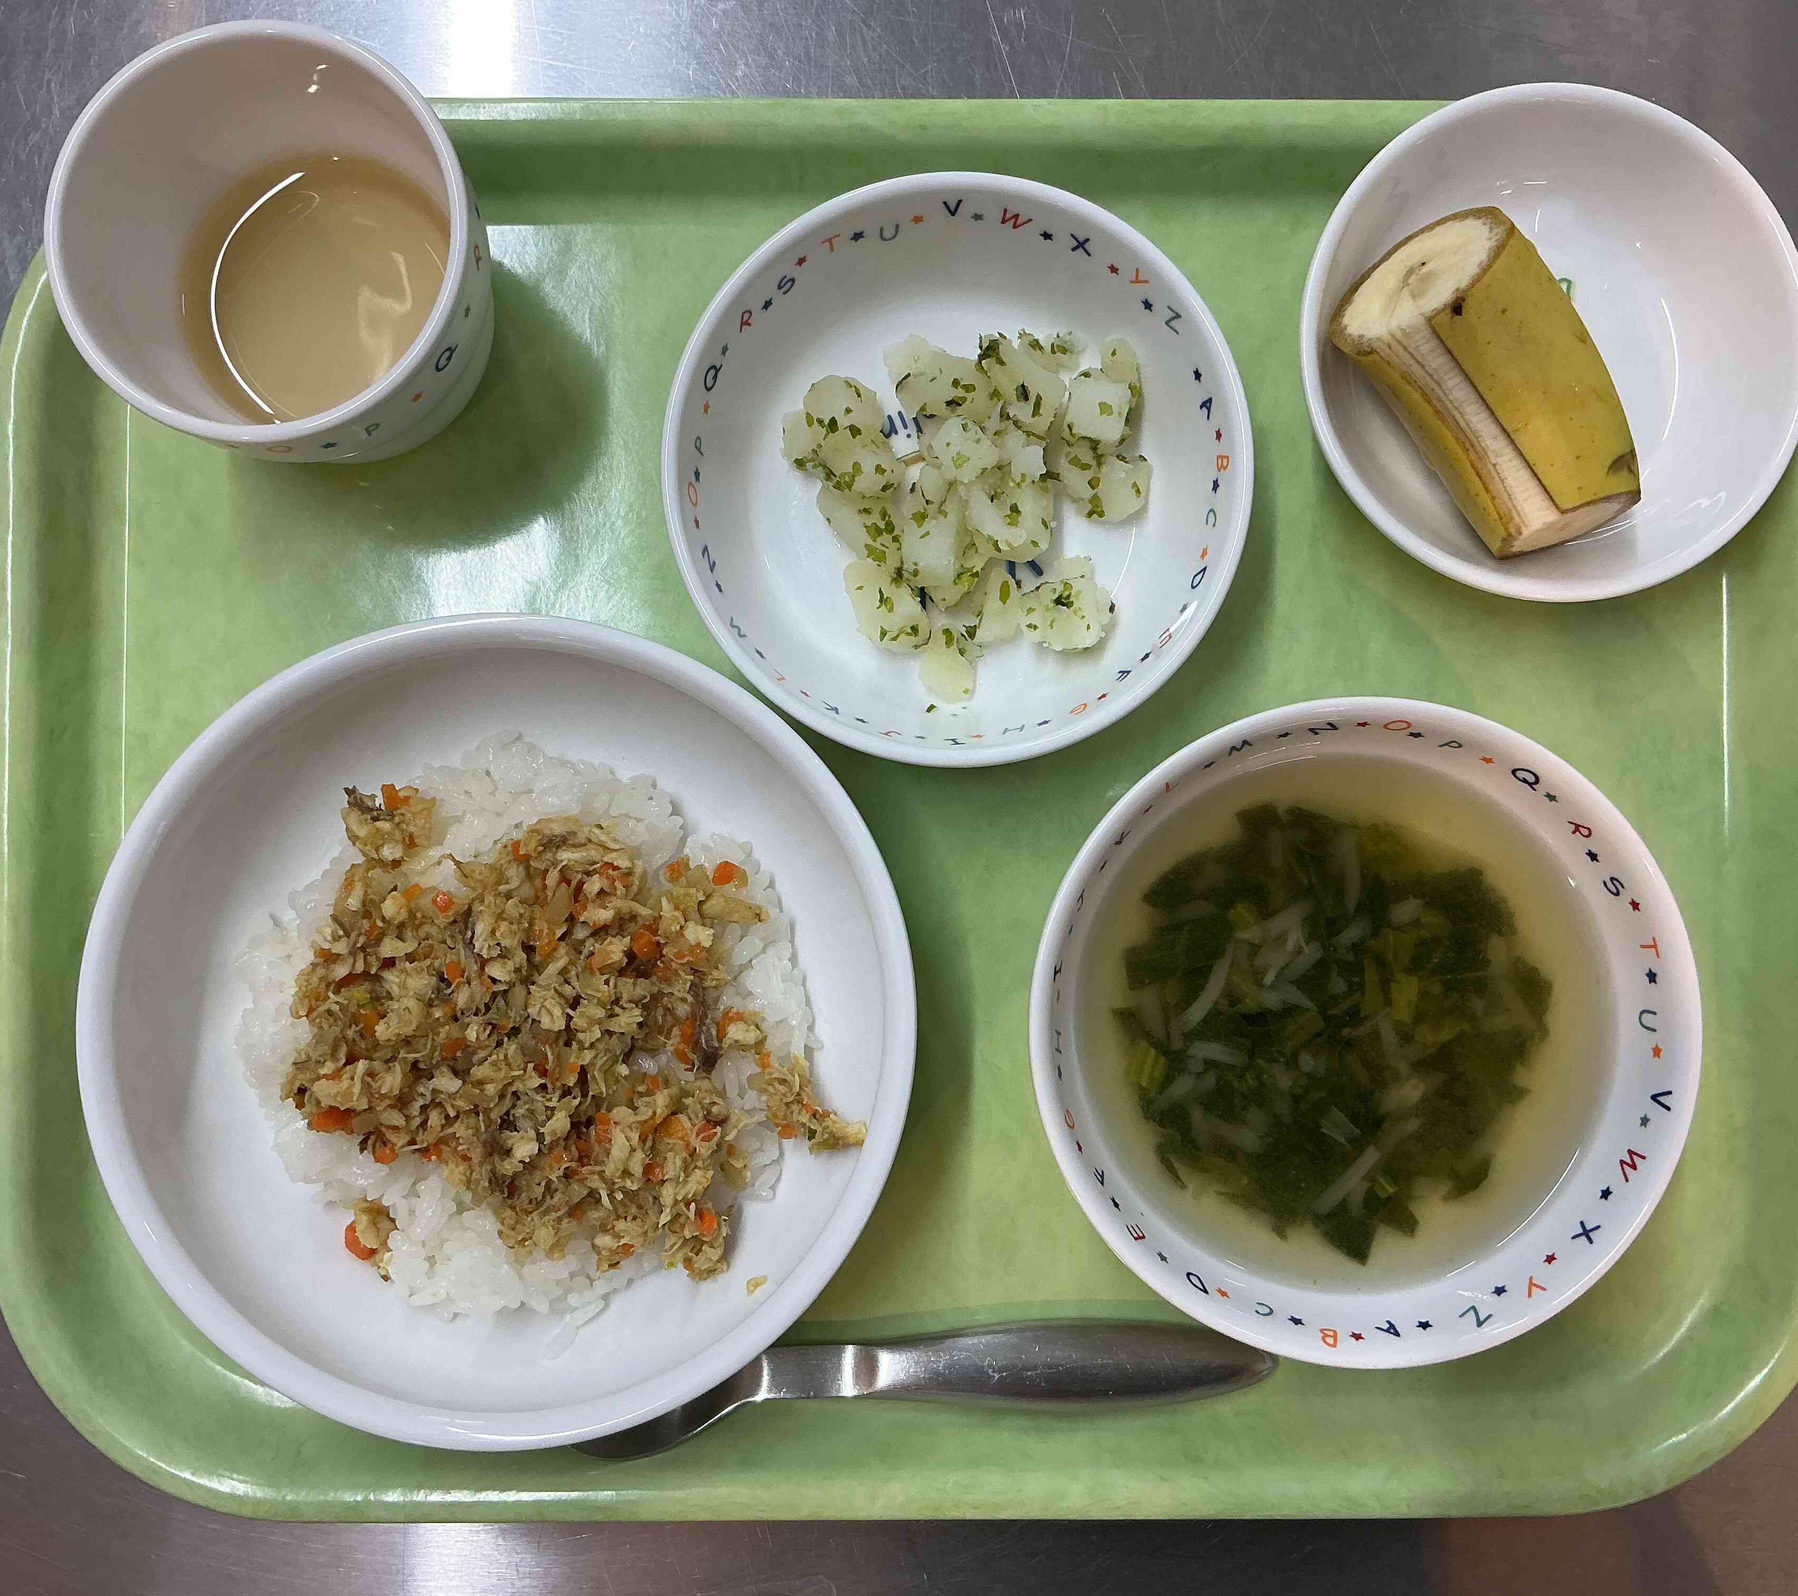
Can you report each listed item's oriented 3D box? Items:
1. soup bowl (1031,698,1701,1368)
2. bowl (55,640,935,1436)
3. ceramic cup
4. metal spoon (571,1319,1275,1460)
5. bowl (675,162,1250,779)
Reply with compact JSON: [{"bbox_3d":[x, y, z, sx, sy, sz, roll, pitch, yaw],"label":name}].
[{"bbox_3d":[0.083,0.043,0.345,0.119,0.052,0.119,0,89,0],"label":"soup bowl"},{"bbox_3d":[-0.075,0.044,0.350,0.155,0.039,0.155,0,89,0],"label":"bowl"},{"bbox_3d":[-0.111,-0.097,0.340,0.073,0.064,0.073,0,89,0],"label":"ceramic cup"},{"bbox_3d":[-0.001,0.116,0.359,0.156,0.020,0.033,-1,89,0],"label":"metal spoon"},{"bbox_3d":[0.011,-0.062,0.354,0.112,0.036,0.112,0,89,0],"label":"bowl"}]

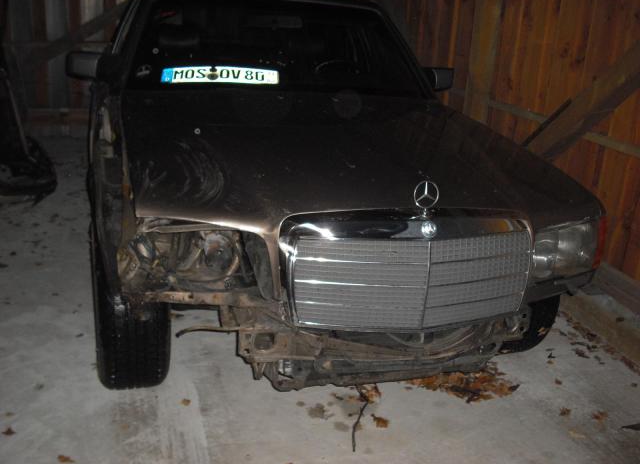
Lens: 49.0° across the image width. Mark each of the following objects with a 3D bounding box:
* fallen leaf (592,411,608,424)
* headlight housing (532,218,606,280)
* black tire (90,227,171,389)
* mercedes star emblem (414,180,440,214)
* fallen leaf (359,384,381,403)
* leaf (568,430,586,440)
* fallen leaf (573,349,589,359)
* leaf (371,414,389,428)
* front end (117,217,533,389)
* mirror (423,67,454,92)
[{"bbox_3d":[0.995,0.658,2.492,0.060,0.015,0.085,12,19,24],"label":"fallen leaf"},{"bbox_3d":[0.792,0.051,2.348,0.440,0.205,0.180,-8,20,-33],"label":"headlight housing"},{"bbox_3d":[-0.666,0.234,2.460,0.207,0.625,0.625,-2,18,-19],"label":"black tire"},{"bbox_3d":[0.295,-0.095,1.948,0.080,0.105,0.014,-2,18,-19],"label":"mercedes star emblem"},{"bbox_3d":[0.178,0.582,2.533,0.080,0.025,0.100,6,17,5],"label":"fallen leaf"},{"bbox_3d":[0.870,0.687,2.373,0.065,0.012,0.065,11,18,23],"label":"leaf"},{"bbox_3d":[1.106,0.516,2.983,0.070,0.015,0.085,11,18,22],"label":"fallen leaf"},{"bbox_3d":[0.201,0.639,2.369,0.062,0.015,0.078,6,17,6],"label":"leaf"},{"bbox_3d":[0.042,0.181,2.094,1.205,0.533,0.445,-2,18,-19],"label":"front end"},{"bbox_3d":[0.606,-0.780,3.594,0.175,0.125,0.110,-2,18,-19],"label":"mirror"}]

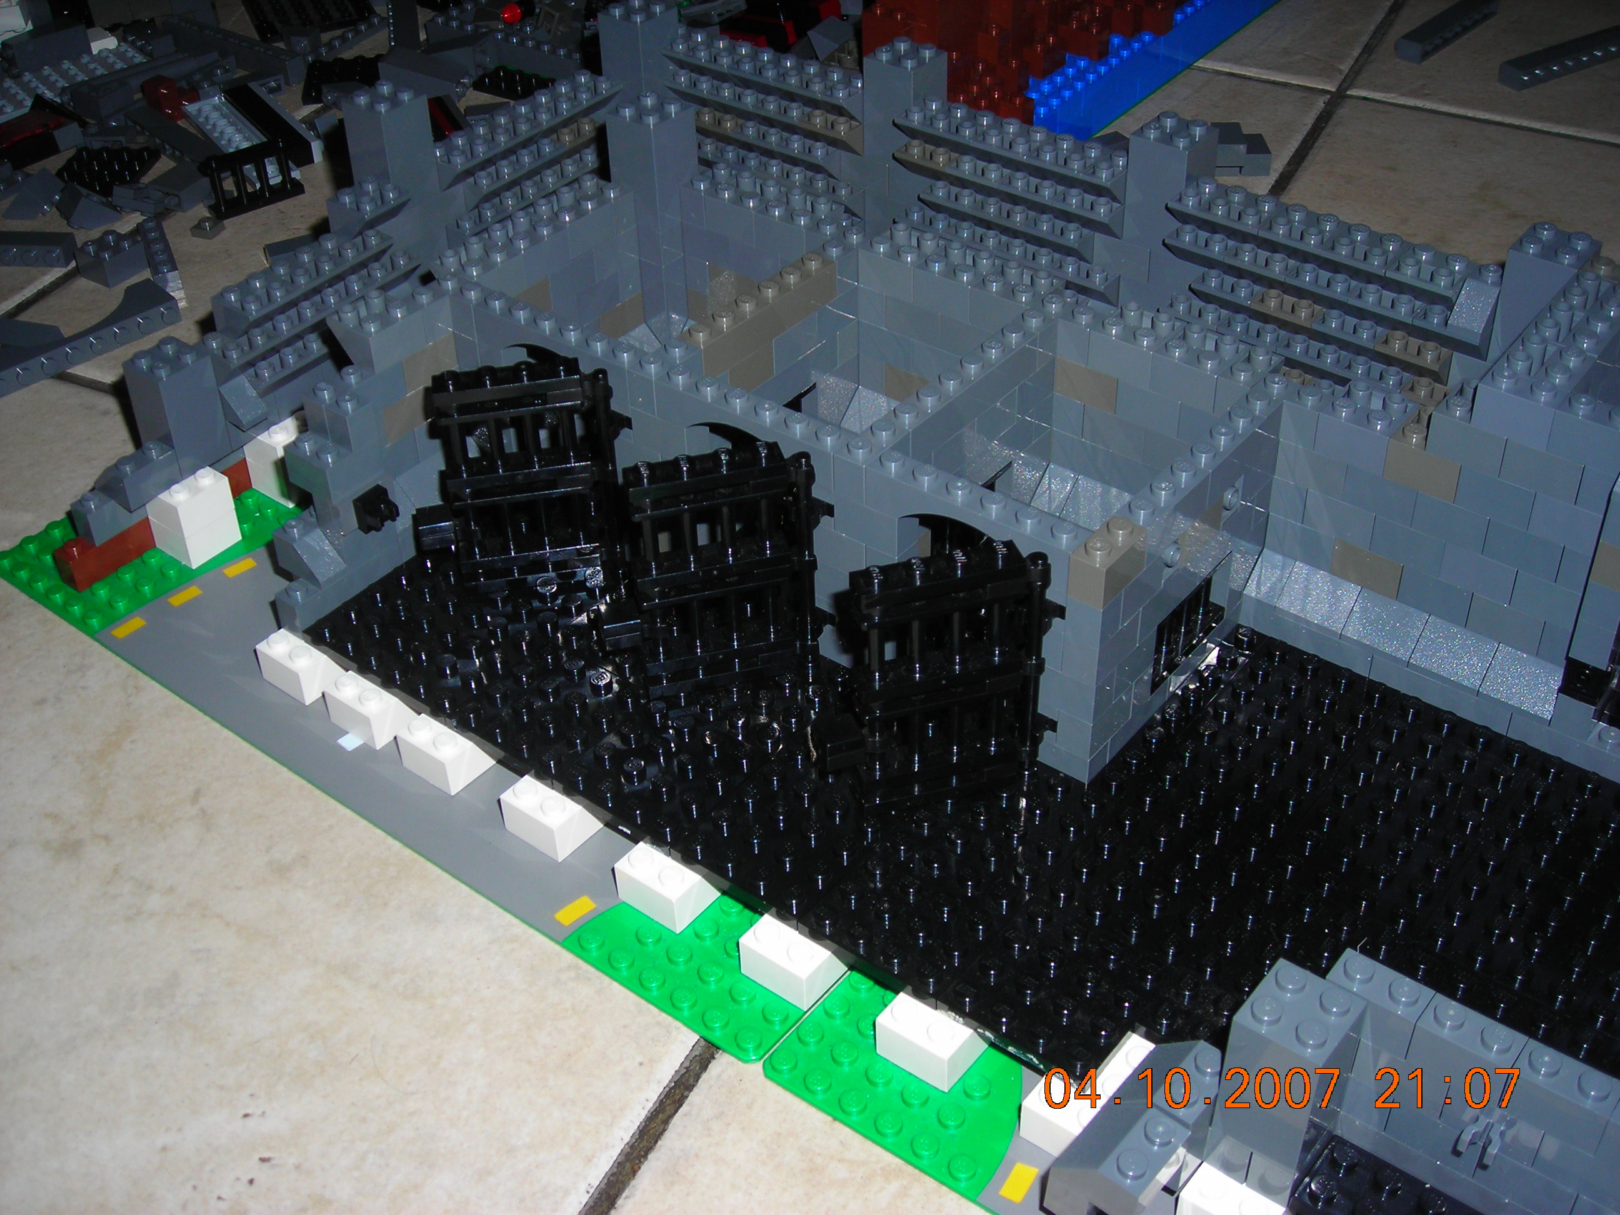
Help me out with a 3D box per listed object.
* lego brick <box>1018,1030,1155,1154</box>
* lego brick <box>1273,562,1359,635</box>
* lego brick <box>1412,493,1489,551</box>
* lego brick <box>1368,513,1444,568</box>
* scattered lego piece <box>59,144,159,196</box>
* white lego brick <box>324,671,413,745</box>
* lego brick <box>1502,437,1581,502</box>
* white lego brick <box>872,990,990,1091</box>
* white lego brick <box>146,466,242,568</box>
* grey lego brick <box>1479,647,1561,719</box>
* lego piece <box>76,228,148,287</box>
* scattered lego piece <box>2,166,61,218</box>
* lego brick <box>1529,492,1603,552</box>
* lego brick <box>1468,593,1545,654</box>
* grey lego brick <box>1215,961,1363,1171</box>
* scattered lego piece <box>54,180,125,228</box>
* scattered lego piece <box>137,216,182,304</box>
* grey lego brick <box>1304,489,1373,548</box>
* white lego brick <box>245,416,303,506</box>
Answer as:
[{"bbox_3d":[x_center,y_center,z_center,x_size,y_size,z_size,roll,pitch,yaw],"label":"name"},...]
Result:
[{"bbox_3d":[0.052,0.085,0.339,0.016,0.010,0.030,25,47,30],"label":"lego brick"},{"bbox_3d":[0.112,-0.004,0.417,0.016,0.010,0.016,25,46,29],"label":"lego brick"},{"bbox_3d":[0.133,-0.019,0.394,0.016,0.010,0.008,25,46,30],"label":"lego brick"},{"bbox_3d":[0.127,-0.015,0.404,0.016,0.010,0.008,25,46,30],"label":"lego brick"},{"bbox_3d":[-0.242,-0.149,0.657,0.032,0.005,0.032,4,39,7],"label":"scattered lego piece"},{"bbox_3d":[-0.096,0.020,0.426,0.016,0.011,0.016,25,46,29],"label":"white lego brick"},{"bbox_3d":[0.142,-0.028,0.370,0.016,0.010,0.008,25,47,30],"label":"lego brick"},{"bbox_3d":[0.023,0.076,0.351,0.016,0.011,0.016,25,46,29],"label":"white lego brick"},{"bbox_3d":[-0.154,-0.024,0.476,0.016,0.020,0.016,25,47,30],"label":"white lego brick"},{"bbox_3d":[0.148,0.014,0.393,0.016,0.010,0.016,25,47,30],"label":"grey lego brick"},{"bbox_3d":[-0.222,-0.111,0.611,0.016,0.011,0.016,23,45,28],"label":"lego piece"},{"bbox_3d":[-0.259,-0.136,0.643,0.016,0.011,0.016,-36,26,31],"label":"scattered lego piece"},{"bbox_3d":[0.148,-0.018,0.372,0.016,0.010,0.008,25,47,30],"label":"lego brick"},{"bbox_3d":[0.146,0.000,0.396,0.016,0.010,0.013,25,46,29],"label":"lego brick"},{"bbox_3d":[0.077,0.073,0.307,0.016,0.030,0.016,25,46,29],"label":"grey lego brick"},{"bbox_3d":[-0.245,-0.134,0.651,0.016,0.011,0.016,19,16,-49],"label":"scattered lego piece"},{"bbox_3d":[-0.208,-0.113,0.613,0.008,0.009,0.041,-16,41,-18],"label":"scattered lego piece"},{"bbox_3d":[0.115,-0.021,0.411,0.016,0.010,0.008,25,46,30],"label":"grey lego brick"},{"bbox_3d":[-0.135,-0.040,0.495,0.016,0.020,0.016,25,47,30],"label":"white lego brick"}]

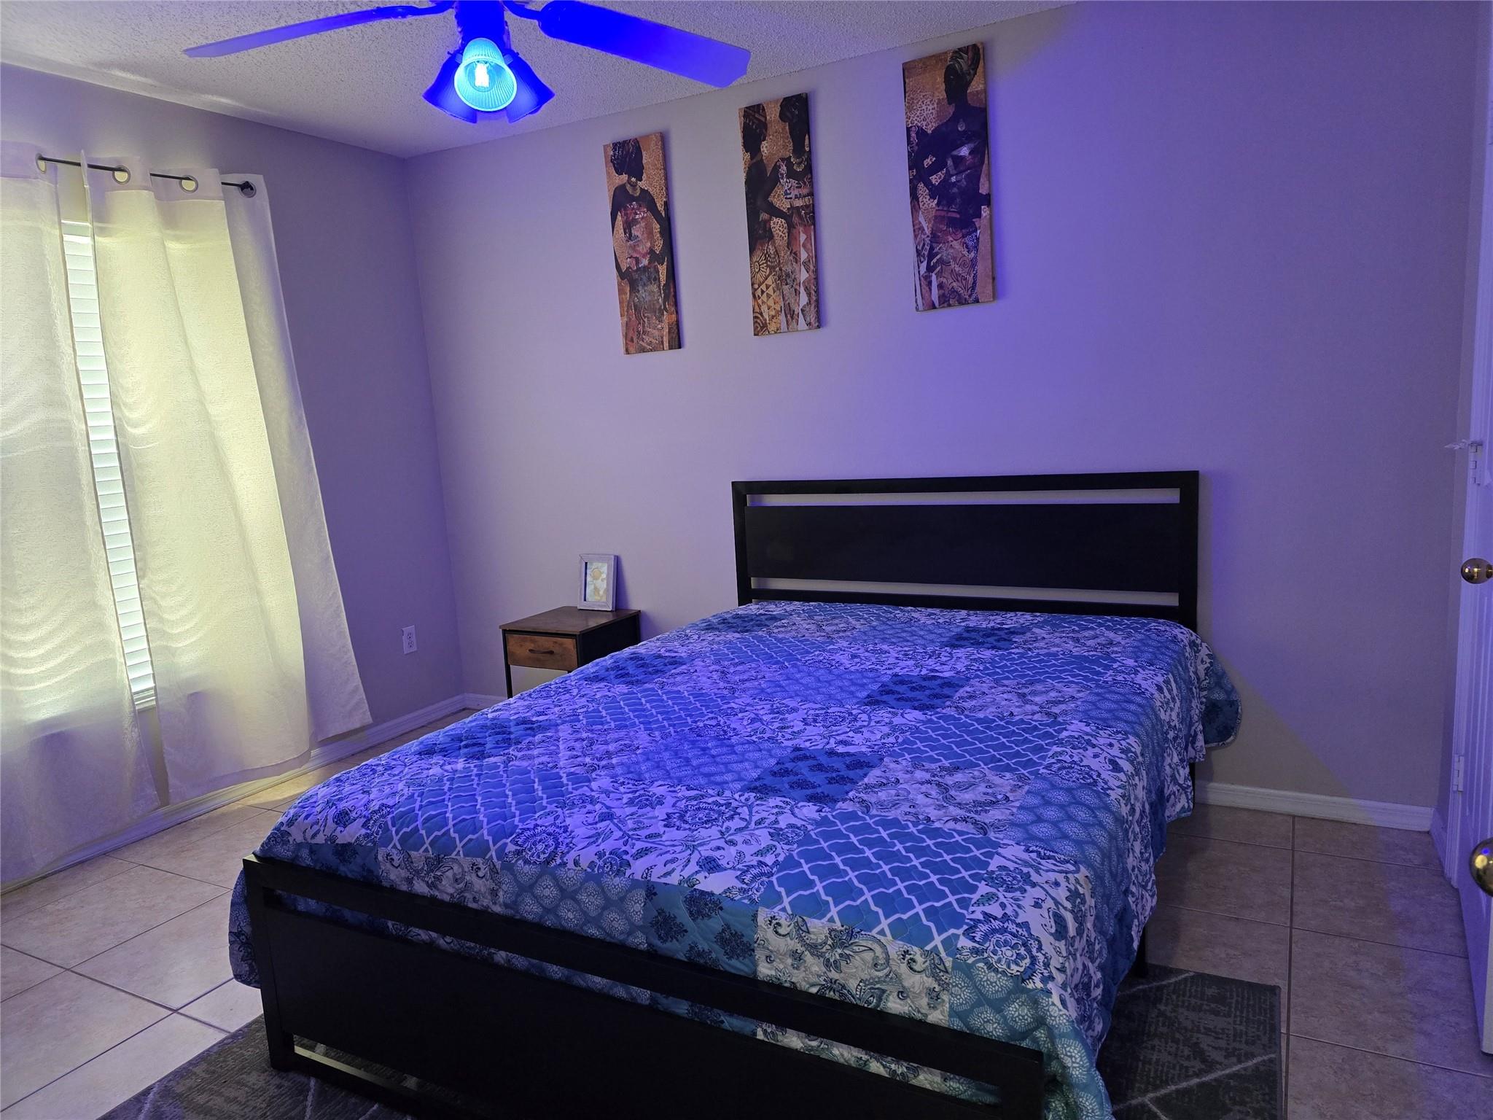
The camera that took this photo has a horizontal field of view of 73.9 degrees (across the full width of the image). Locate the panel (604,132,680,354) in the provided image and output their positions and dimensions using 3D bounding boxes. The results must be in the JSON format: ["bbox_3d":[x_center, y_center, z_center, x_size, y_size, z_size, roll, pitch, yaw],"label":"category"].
[{"bbox_3d":[-0.390,-1.185,3.760,0.255,0.780,0.025,1,10,29],"label":"panel"}]

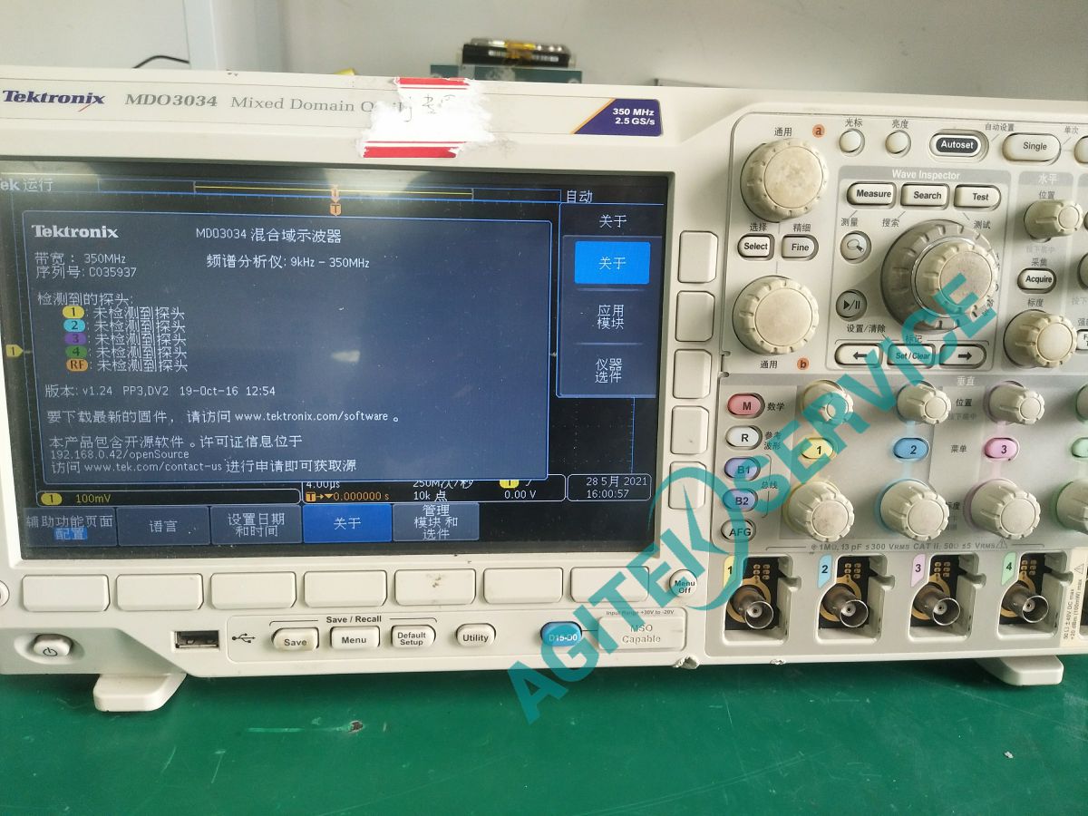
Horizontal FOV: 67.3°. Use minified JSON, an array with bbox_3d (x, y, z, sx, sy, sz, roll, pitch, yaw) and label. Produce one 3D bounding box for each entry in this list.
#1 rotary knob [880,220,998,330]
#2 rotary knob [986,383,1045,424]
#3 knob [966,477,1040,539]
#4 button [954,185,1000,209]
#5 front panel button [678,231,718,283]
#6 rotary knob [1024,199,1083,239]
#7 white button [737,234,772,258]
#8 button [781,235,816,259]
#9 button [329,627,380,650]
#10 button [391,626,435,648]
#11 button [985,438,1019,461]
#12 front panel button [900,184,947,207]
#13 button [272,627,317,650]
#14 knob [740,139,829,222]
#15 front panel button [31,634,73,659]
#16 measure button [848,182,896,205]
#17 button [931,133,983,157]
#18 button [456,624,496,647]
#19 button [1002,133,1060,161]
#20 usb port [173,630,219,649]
[{"bbox_3d":[0.123,-0.040,0.248,0.035,0.035,0.016,0,9,-5],"label":"rotary knob"},{"bbox_3d":[0.151,-0.001,0.259,0.013,0.013,0.011,0,9,-5],"label":"rotary knob"},{"bbox_3d":[0.153,0.034,0.270,0.018,0.018,0.010,0,9,-4],"label":"knob"},{"bbox_3d":[0.134,-0.065,0.252,0.013,0.007,0.003,0,9,-5],"label":"button"},{"bbox_3d":[0.047,-0.046,0.248,0.011,0.015,0.002,0,9,-5],"label":"front panel button"},{"bbox_3d":[0.160,-0.059,0.255,0.013,0.013,0.011,0,9,-4],"label":"rotary knob"},{"bbox_3d":[0.065,-0.049,0.249,0.010,0.007,0.003,0,9,-5],"label":"white button"},{"bbox_3d":[0.079,-0.050,0.255,0.011,0.007,0.003,0,9,-4],"label":"button"},{"bbox_3d":[-0.059,0.072,0.257,0.015,0.007,0.003,0,9,-5],"label":"button"},{"bbox_3d":[-0.041,0.073,0.259,0.014,0.007,0.003,0,9,-5],"label":"button"},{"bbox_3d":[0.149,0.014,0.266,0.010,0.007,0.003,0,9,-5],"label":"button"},{"bbox_3d":[0.118,-0.066,0.255,0.014,0.007,0.003,0,9,-4],"label":"front panel button"},{"bbox_3d":[-0.080,0.074,0.262,0.013,0.007,0.003,0,9,-4],"label":"button"},{"bbox_3d":[0.072,-0.068,0.242,0.024,0.024,0.011,0,9,-5],"label":"knob"},{"bbox_3d":[-0.152,0.074,0.251,0.011,0.007,0.004,0,9,-5],"label":"front panel button"},{"bbox_3d":[0.102,-0.067,0.254,0.014,0.007,0.003,0,9,-4],"label":"measure button"},{"bbox_3d":[0.128,-0.081,0.253,0.015,0.007,0.003,0,9,-4],"label":"button"},{"bbox_3d":[-0.022,0.074,0.267,0.013,0.007,0.003,0,9,-4],"label":"button"},{"bbox_3d":[0.150,-0.080,0.251,0.017,0.008,0.003,0,9,-5],"label":"button"},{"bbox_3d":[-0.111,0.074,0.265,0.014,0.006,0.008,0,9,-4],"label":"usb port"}]

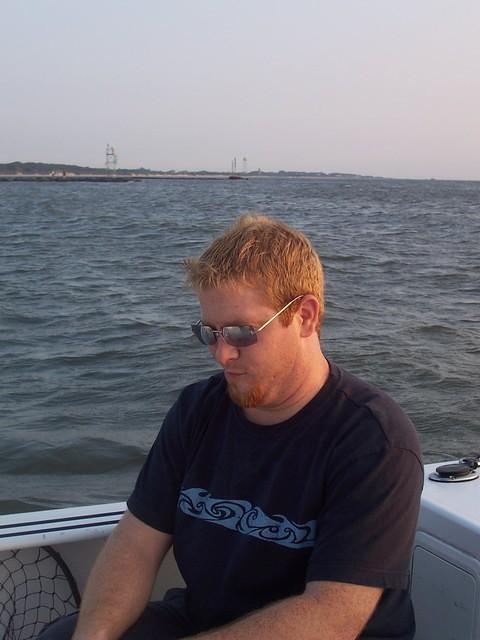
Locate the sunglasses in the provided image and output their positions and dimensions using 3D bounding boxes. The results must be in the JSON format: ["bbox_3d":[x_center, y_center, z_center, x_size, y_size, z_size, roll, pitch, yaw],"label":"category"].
[{"bbox_3d":[0.014,-0.001,1.585,0.137,0.042,0.138,2,25,42],"label":"sunglasses"}]

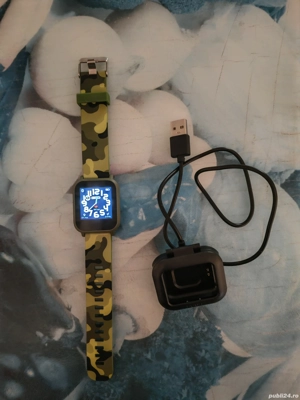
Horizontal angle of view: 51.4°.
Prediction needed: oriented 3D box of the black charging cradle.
[{"bbox_3d":[0.028,0.056,0.228,0.050,0.017,0.043,-10,92,0],"label":"black charging cradle"}]

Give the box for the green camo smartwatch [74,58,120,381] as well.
[{"bbox_3d":[-0.039,0.014,0.233,0.035,0.012,0.242,-2,88,0],"label":"green camo smartwatch"}]

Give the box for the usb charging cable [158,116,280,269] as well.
[{"bbox_3d":[0.051,-0.006,0.235,0.091,0.009,0.111,0,88,0],"label":"usb charging cable"}]

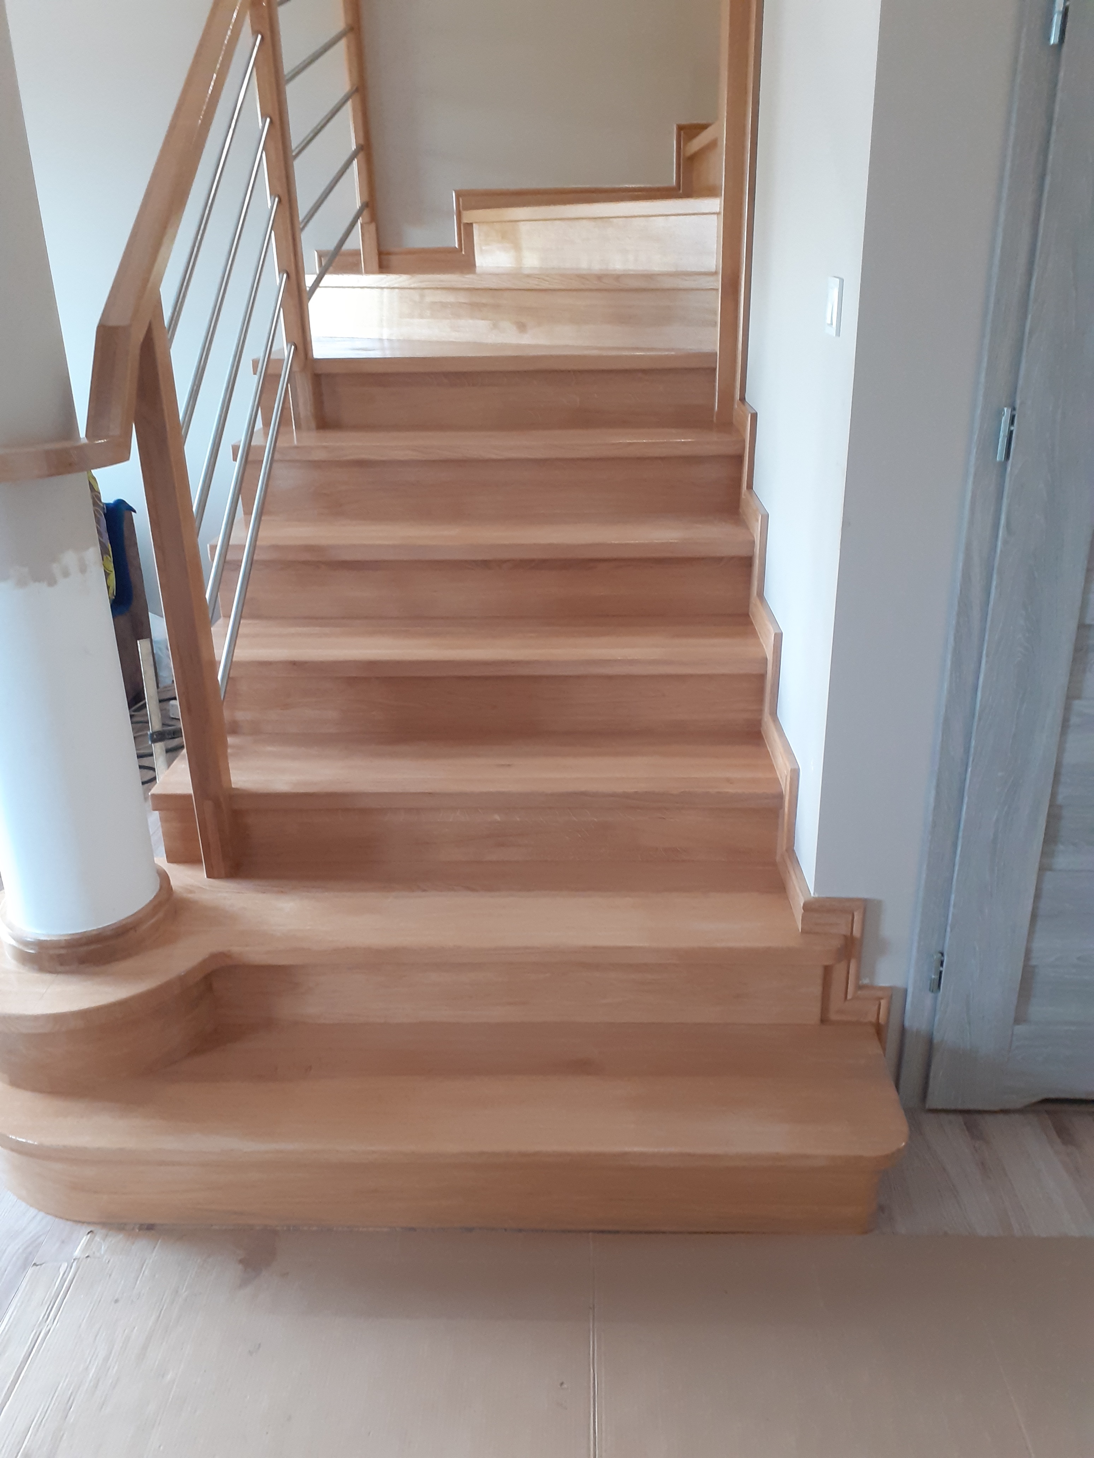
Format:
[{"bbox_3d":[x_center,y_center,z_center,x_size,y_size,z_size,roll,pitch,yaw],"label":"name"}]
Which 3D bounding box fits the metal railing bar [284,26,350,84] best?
[{"bbox_3d":[-0.614,-1.828,3.079,0.018,0.018,1.080,0,38,2],"label":"metal railing bar"}]

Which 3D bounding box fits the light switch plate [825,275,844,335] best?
[{"bbox_3d":[0.452,-0.664,1.786,0.012,0.082,0.082,0,23,2],"label":"light switch plate"}]

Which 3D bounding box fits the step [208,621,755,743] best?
[{"bbox_3d":[-0.148,-0.119,2.514,1.208,0.177,0.285,0,23,2],"label":"step"}]

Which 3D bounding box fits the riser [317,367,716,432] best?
[{"bbox_3d":[-0.143,-0.854,2.927,1.147,0.142,0.022,0,23,2],"label":"riser"}]

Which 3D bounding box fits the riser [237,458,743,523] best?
[{"bbox_3d":[-0.140,-0.590,2.759,1.203,0.142,0.022,0,23,2],"label":"riser"}]

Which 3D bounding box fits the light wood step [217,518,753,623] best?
[{"bbox_3d":[-0.144,-0.383,2.682,1.208,0.177,0.285,0,23,2],"label":"light wood step"}]

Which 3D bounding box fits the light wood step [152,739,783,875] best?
[{"bbox_3d":[-0.152,0.145,2.346,1.208,0.177,0.285,0,23,2],"label":"light wood step"}]

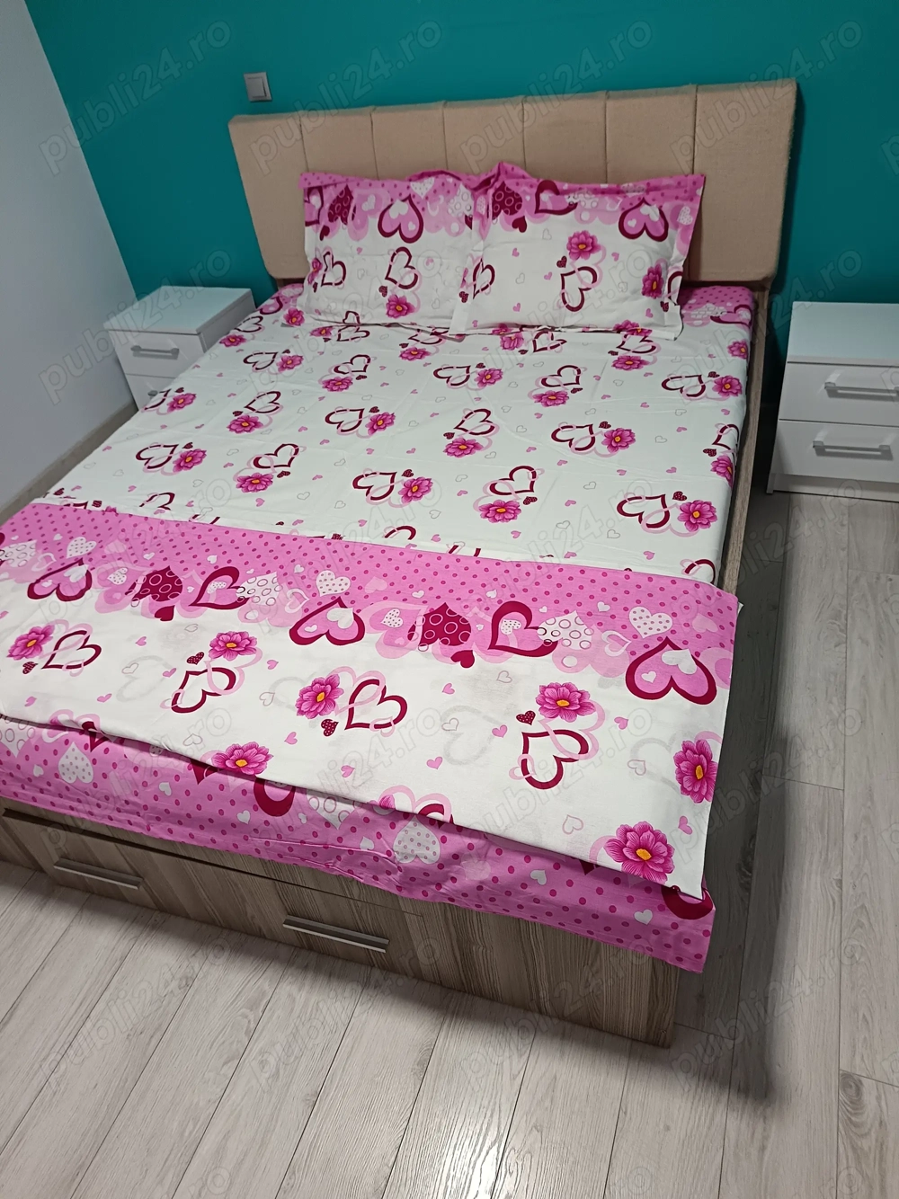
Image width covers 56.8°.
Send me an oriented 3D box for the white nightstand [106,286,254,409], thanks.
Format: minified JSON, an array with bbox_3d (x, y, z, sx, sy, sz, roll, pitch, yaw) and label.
[{"bbox_3d":[-0.976,-0.913,3.212,0.413,0.443,0.366,10,45,21],"label":"white nightstand"}]

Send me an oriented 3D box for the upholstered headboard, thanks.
[{"bbox_3d":[0.126,-1.233,2.538,1.675,0.505,0.061,8,44,19],"label":"upholstered headboard"}]

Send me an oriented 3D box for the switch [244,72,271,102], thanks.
[{"bbox_3d":[-0.621,-1.663,2.697,0.082,0.081,0.012,8,44,19],"label":"switch"}]

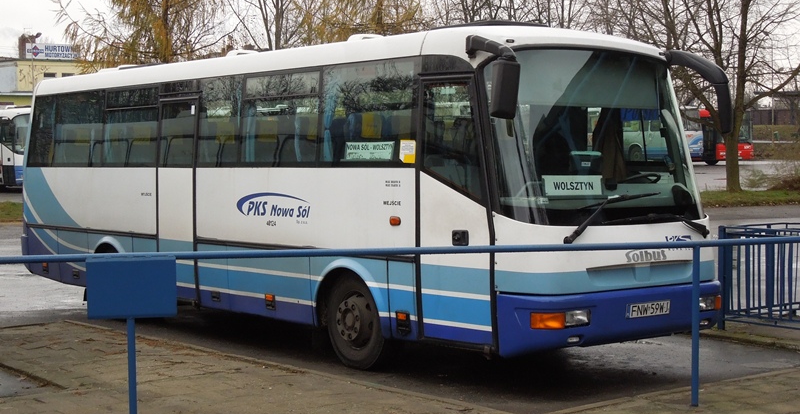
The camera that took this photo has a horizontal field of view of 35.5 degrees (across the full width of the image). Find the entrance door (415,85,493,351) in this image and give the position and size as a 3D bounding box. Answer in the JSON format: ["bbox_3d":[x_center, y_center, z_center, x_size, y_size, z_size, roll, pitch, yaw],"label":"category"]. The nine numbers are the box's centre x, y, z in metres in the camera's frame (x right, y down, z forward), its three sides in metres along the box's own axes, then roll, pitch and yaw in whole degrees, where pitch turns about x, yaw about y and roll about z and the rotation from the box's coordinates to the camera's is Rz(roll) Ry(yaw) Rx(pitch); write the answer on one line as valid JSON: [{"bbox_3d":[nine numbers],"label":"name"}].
[{"bbox_3d":[0.468,0.019,9.771,0.090,2.140,0.890,-2,2,-41],"label":"entrance door"}]

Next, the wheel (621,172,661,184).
[{"bbox_3d":[2.054,-0.158,10.819,0.460,0.090,0.460,-2,-28,-40],"label":"wheel"}]

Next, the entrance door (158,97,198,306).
[{"bbox_3d":[-2.280,-0.086,13.067,0.090,2.140,0.830,-2,2,-40],"label":"entrance door"}]

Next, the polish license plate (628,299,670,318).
[{"bbox_3d":[1.968,0.815,9.890,0.520,0.114,0.020,-2,8,-40],"label":"polish license plate"}]

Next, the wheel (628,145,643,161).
[{"bbox_3d":[12.154,-2.605,64.000,0.930,0.930,0.280,-1,2,-38],"label":"wheel"}]

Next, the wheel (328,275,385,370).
[{"bbox_3d":[-0.287,0.979,10.950,0.270,0.870,0.870,-2,2,-40],"label":"wheel"}]

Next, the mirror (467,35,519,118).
[{"bbox_3d":[0.629,-0.978,9.375,0.300,0.660,0.620,-2,2,-40],"label":"mirror"}]

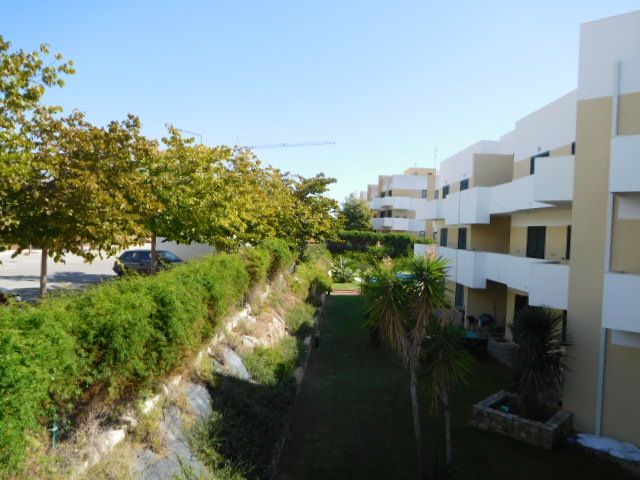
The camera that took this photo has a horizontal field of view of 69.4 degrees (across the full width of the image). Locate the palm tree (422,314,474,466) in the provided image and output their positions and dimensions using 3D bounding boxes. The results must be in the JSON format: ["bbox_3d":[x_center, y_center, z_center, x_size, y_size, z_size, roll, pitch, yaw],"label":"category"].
[{"bbox_3d":[2.452,2.956,8.960,1.020,2.930,1.020,2,1,0],"label":"palm tree"}]

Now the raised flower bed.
[{"bbox_3d":[4.841,4.233,11.002,1.767,0.429,1.624,3,1,44],"label":"raised flower bed"}]

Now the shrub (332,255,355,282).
[{"bbox_3d":[2.136,2.571,40.290,2.050,2.200,2.050,2,1,0],"label":"shrub"}]

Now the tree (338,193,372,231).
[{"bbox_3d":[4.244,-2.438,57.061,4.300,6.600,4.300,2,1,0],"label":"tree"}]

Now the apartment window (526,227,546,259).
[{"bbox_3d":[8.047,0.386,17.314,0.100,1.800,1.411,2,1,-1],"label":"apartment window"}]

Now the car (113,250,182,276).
[{"bbox_3d":[-9.423,1.415,26.870,4.350,1.450,1.720,2,1,0],"label":"car"}]

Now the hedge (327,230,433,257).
[{"bbox_3d":[6.120,0.929,48.027,11.500,2.900,1.500,2,1,0],"label":"hedge"}]

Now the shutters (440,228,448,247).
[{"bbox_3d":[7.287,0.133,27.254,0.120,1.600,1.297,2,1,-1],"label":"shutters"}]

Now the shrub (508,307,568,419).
[{"bbox_3d":[5.197,2.901,10.944,1.300,2.600,1.300,2,1,0],"label":"shrub"}]

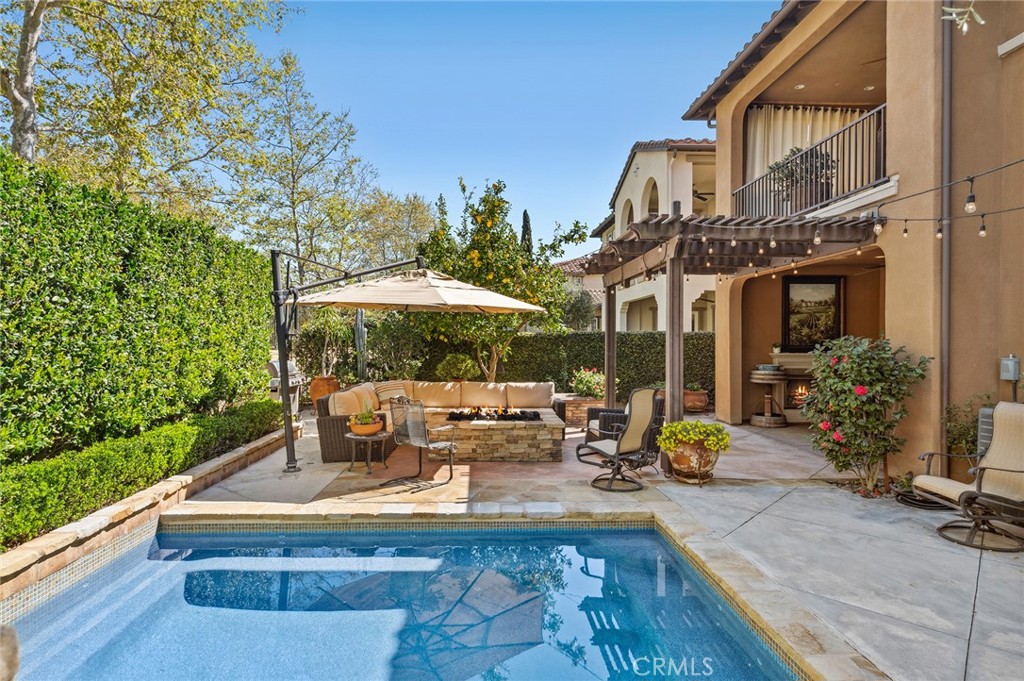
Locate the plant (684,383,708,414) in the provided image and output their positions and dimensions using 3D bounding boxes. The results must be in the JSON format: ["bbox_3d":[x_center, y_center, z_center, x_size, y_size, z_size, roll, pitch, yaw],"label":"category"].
[{"bbox_3d":[4.110,1.270,12.100,0.560,0.660,0.560,0,0,-2],"label":"plant"}]

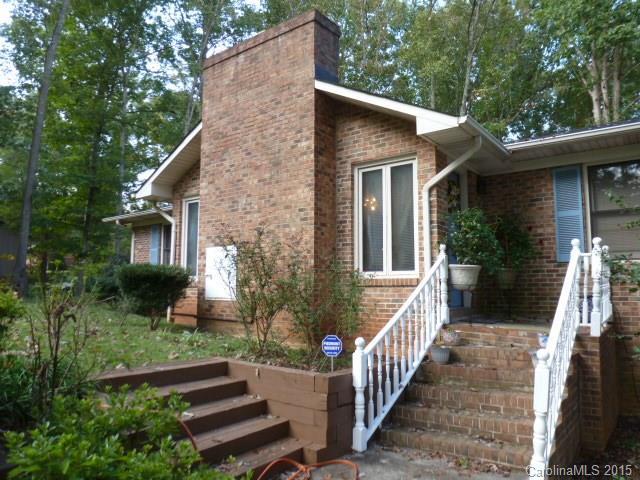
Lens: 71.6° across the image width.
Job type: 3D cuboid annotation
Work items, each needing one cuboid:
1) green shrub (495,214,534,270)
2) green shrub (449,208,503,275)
[{"bbox_3d":[2.741,0.021,6.350,0.620,0.800,0.620,-4,-7,37],"label":"green shrub"},{"bbox_3d":[1.945,0.019,5.550,0.670,0.820,0.670,-4,-7,37],"label":"green shrub"}]

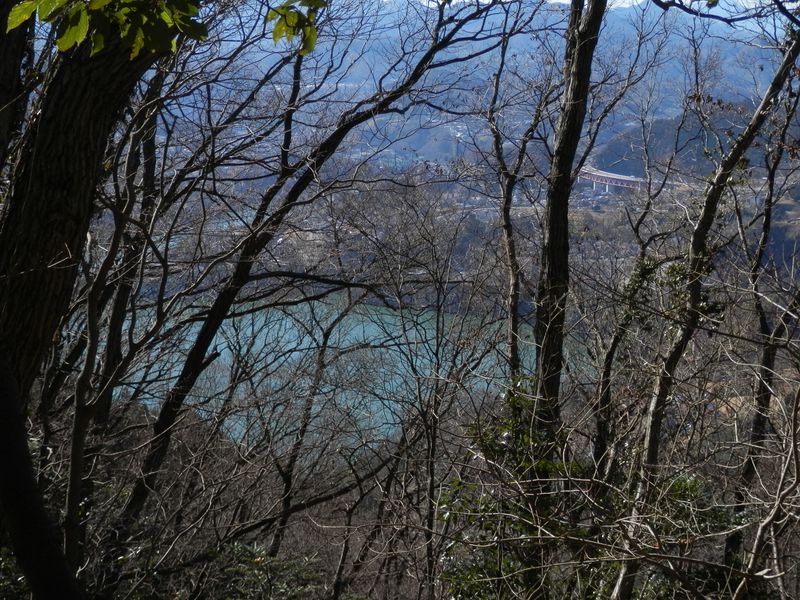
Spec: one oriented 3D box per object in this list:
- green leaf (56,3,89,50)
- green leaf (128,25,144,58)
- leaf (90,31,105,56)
[{"bbox_3d":[-0.722,-0.603,2.750,0.062,0.105,0.035,17,12,-17],"label":"green leaf"},{"bbox_3d":[-0.591,-0.580,2.800,0.029,0.077,0.022,14,12,-14],"label":"green leaf"},{"bbox_3d":[-0.679,-0.576,2.800,0.029,0.060,0.022,5,12,-15],"label":"leaf"}]

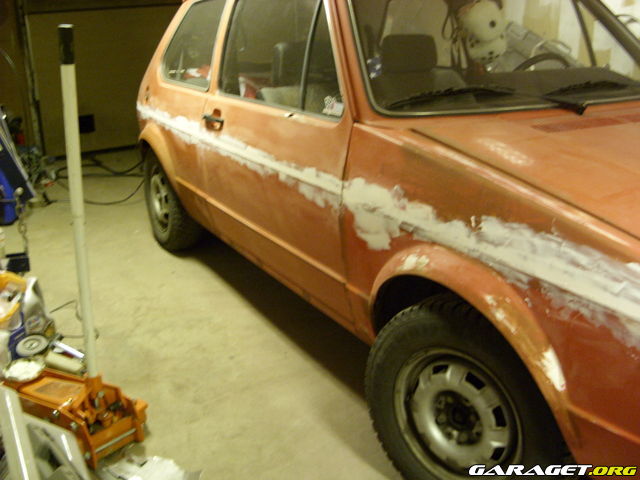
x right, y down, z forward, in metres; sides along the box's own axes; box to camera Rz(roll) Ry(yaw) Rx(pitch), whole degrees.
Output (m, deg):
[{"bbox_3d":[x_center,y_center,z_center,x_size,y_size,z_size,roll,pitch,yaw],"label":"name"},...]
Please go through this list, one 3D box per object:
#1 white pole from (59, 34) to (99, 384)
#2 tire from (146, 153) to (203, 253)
[{"bbox_3d":[-0.635,-0.057,1.865,0.037,0.985,0.037,3,21,0],"label":"white pole"},{"bbox_3d":[-0.776,-0.224,3.716,0.168,0.575,0.575,-10,20,-27],"label":"tire"}]

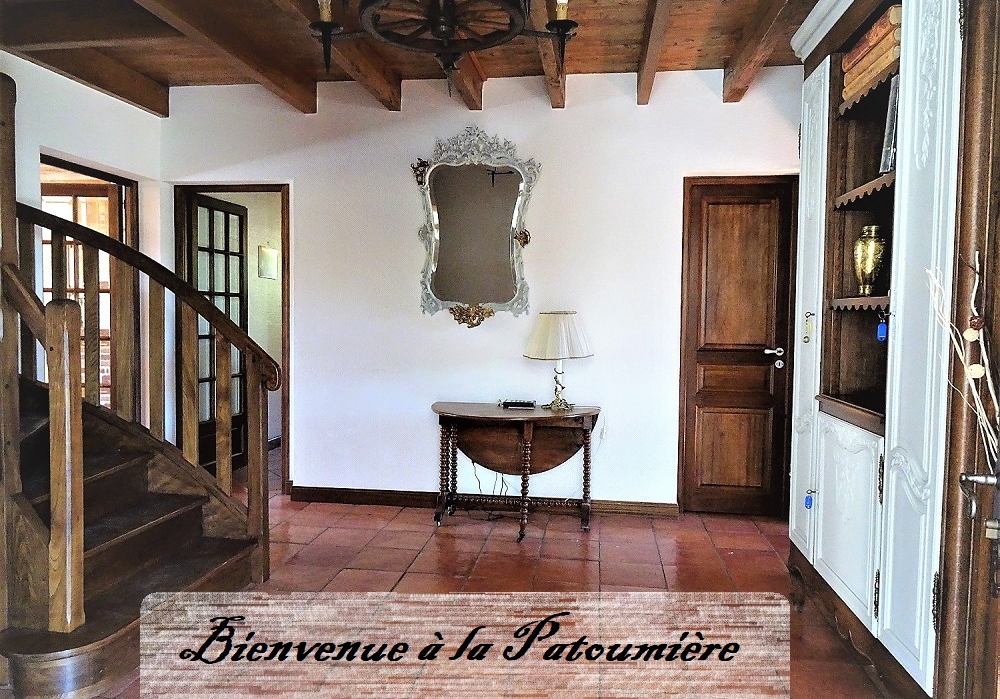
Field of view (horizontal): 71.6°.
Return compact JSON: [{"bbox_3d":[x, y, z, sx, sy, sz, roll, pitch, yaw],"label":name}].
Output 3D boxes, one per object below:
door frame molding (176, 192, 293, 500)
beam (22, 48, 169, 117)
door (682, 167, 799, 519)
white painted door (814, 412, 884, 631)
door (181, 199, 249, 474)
[{"bbox_3d":[-1.825,-0.069,4.791,0.872,2.118,0.090,1,3,8],"label":"door frame molding"},{"bbox_3d":[-2.314,-1.613,4.030,0.066,0.198,1.179,1,3,8],"label":"beam"},{"bbox_3d":[1.484,-0.005,4.327,0.700,2.114,0.080,1,3,8],"label":"door"},{"bbox_3d":[1.214,0.557,2.407,0.035,0.609,0.622,1,3,8],"label":"white painted door"},{"bbox_3d":[-2.095,-0.074,5.195,0.045,2.060,0.716,1,3,8],"label":"door"}]

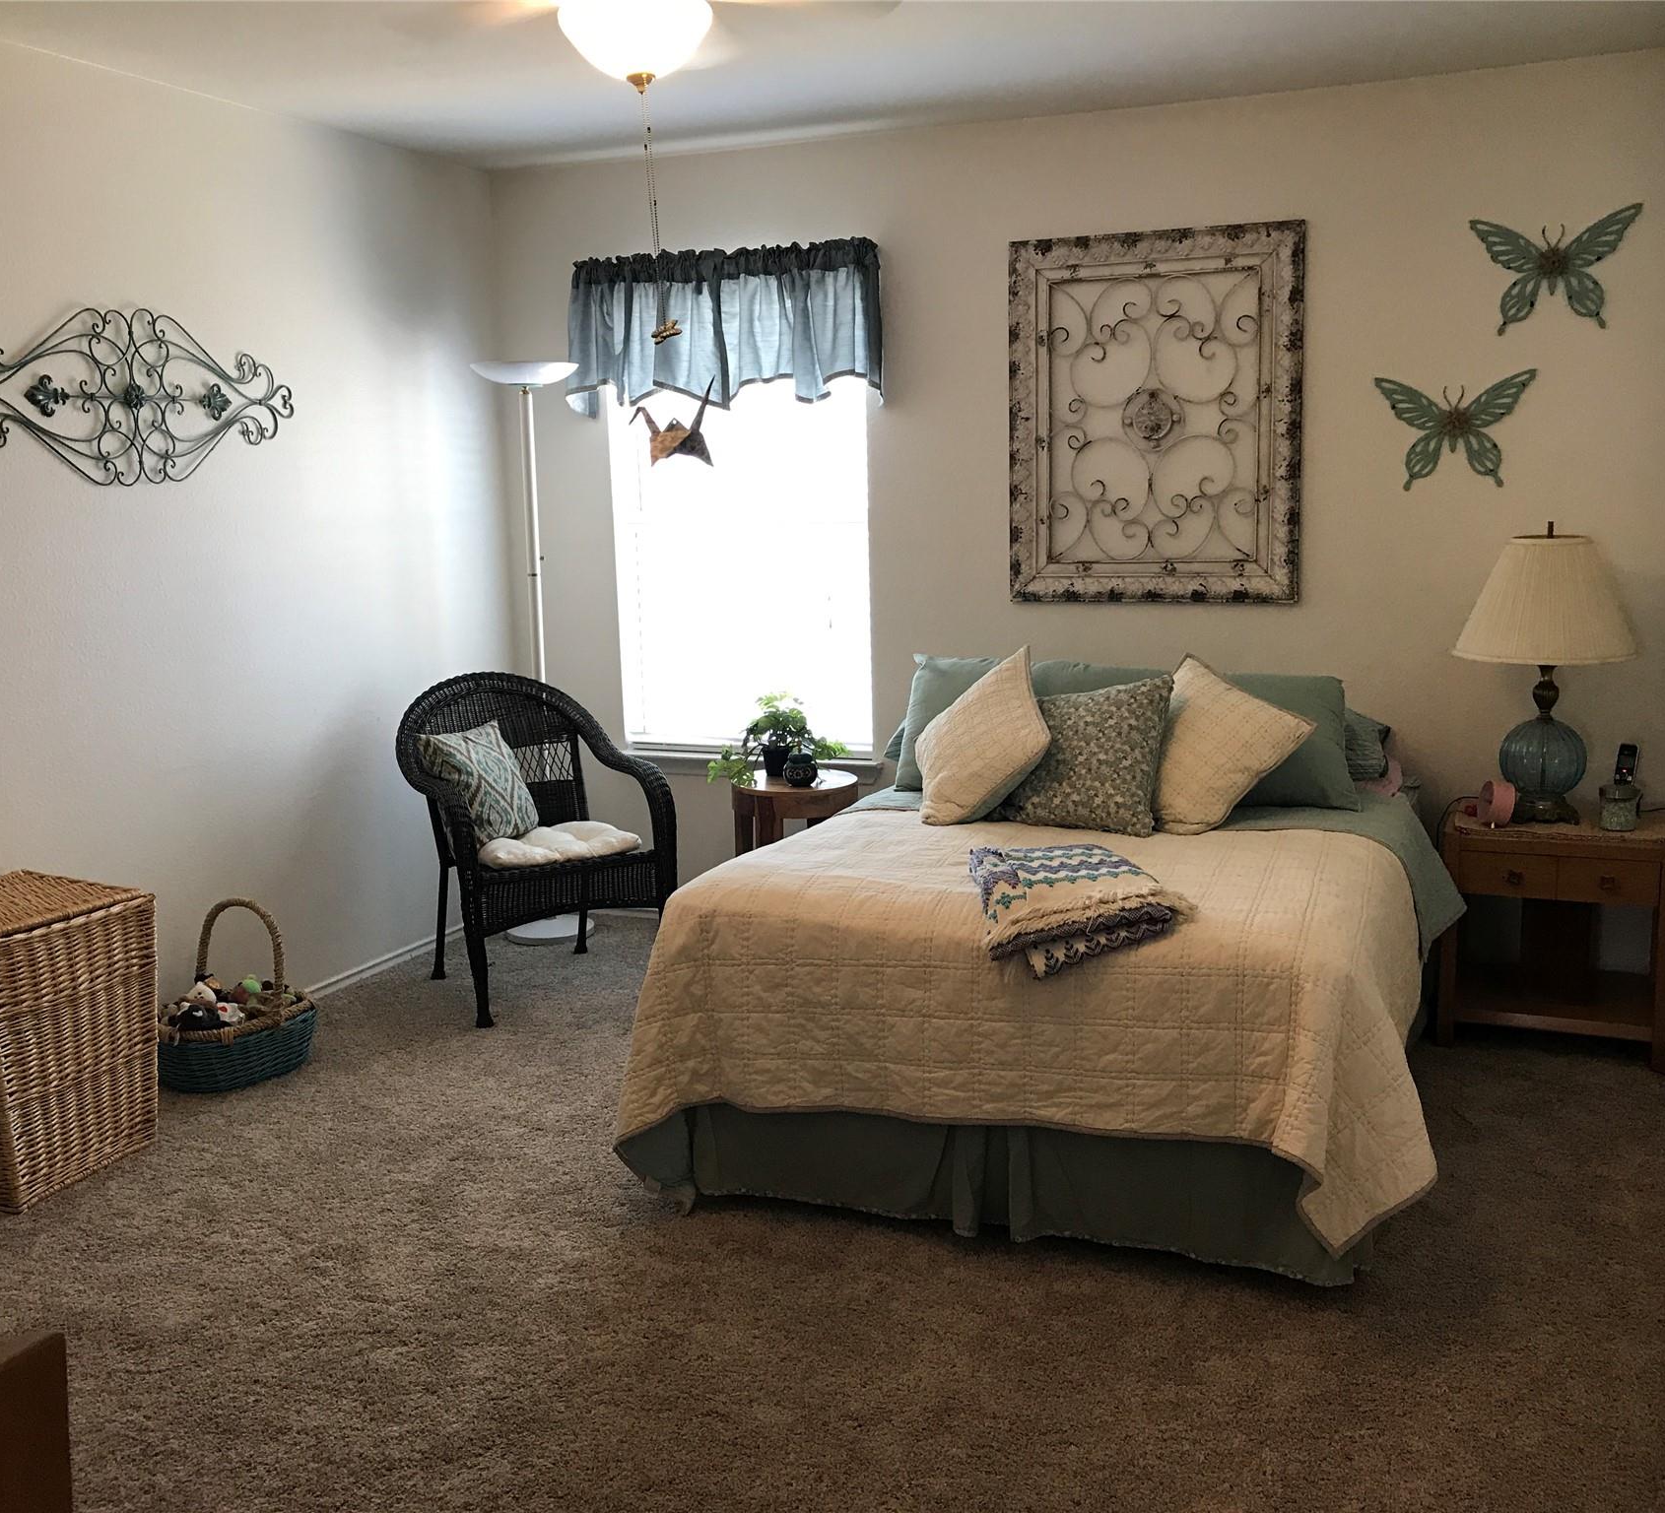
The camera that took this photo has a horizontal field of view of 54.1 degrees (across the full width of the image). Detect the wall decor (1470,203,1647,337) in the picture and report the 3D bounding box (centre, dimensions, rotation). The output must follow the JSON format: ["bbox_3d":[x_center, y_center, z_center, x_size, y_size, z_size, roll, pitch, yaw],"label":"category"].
[{"bbox_3d":[1.790,-1.207,4.062,0.390,0.295,0.035,3,11,24],"label":"wall decor"}]

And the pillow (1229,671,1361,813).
[{"bbox_3d":[1.130,-0.063,4.547,0.669,0.425,0.162,3,-17,24],"label":"pillow"}]

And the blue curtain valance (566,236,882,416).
[{"bbox_3d":[-0.349,-1.289,4.964,1.060,0.475,0.100,3,11,24],"label":"blue curtain valance"}]

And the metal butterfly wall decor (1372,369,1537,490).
[{"bbox_3d":[1.698,-0.890,4.479,0.415,0.309,0.030,3,11,24],"label":"metal butterfly wall decor"}]

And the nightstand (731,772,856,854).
[{"bbox_3d":[-0.111,0.370,5.260,0.405,0.588,0.405,3,11,24],"label":"nightstand"}]

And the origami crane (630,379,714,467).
[{"bbox_3d":[-0.283,-0.590,2.887,0.132,0.150,0.096,3,11,25],"label":"origami crane"}]

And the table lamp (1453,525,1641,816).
[{"bbox_3d":[1.771,-0.203,4.037,0.415,0.742,0.415,3,11,24],"label":"table lamp"}]

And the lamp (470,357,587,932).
[{"bbox_3d":[-0.954,-0.316,5.229,0.345,1.835,0.345,3,11,24],"label":"lamp"}]

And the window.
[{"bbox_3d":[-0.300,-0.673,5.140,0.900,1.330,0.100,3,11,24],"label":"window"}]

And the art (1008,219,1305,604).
[{"bbox_3d":[0.882,-0.928,4.518,0.813,1.010,0.040,3,11,24],"label":"art"}]

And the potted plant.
[{"bbox_3d":[-0.159,-0.056,4.903,0.400,0.270,0.340,3,11,24],"label":"potted plant"}]

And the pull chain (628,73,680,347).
[{"bbox_3d":[-0.309,-0.939,2.812,0.076,0.456,0.051,3,11,24],"label":"pull chain"}]

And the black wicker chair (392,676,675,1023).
[{"bbox_3d":[-0.950,0.248,5.048,0.669,0.942,0.709,-7,11,-29],"label":"black wicker chair"}]

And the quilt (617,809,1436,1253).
[{"bbox_3d":[0.689,0.515,4.124,1.591,0.648,1.925,3,11,24],"label":"quilt"}]

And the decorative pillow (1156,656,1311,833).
[{"bbox_3d":[0.985,-0.001,4.280,0.425,0.395,0.152,35,-10,33],"label":"decorative pillow"}]

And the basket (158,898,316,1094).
[{"bbox_3d":[-1.526,0.587,4.177,0.330,0.440,0.395,3,11,24],"label":"basket"}]

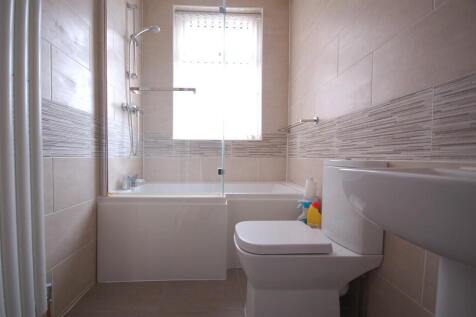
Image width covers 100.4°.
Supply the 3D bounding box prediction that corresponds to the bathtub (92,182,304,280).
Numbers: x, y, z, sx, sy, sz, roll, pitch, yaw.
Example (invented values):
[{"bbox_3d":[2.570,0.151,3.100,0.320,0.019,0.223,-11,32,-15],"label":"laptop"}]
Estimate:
[{"bbox_3d":[-0.193,0.564,1.799,1.595,0.578,0.815,1,0,-5],"label":"bathtub"}]

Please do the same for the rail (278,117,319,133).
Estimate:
[{"bbox_3d":[0.549,-0.298,1.865,0.122,0.055,0.670,1,0,-5],"label":"rail"}]

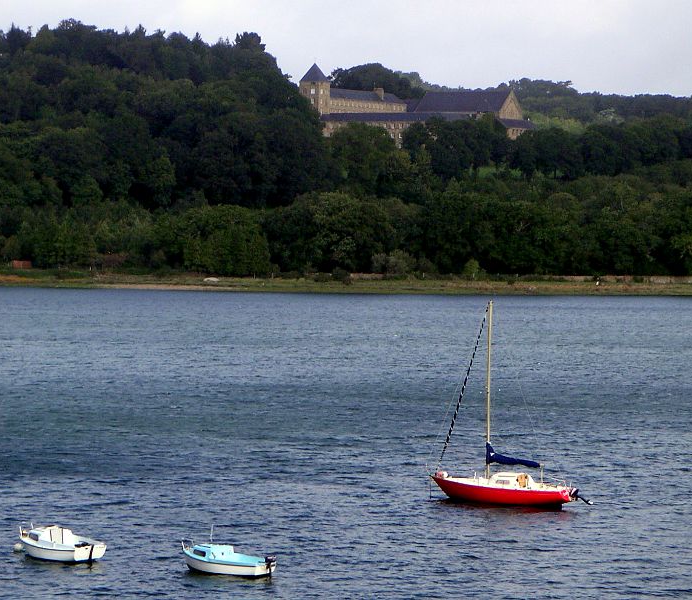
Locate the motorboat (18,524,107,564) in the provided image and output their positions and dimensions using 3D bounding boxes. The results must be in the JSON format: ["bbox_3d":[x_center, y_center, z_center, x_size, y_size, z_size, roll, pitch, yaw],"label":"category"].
[{"bbox_3d":[-11.569,9.951,94.316,1.750,1.300,4.200,-1,2,-43],"label":"motorboat"}]

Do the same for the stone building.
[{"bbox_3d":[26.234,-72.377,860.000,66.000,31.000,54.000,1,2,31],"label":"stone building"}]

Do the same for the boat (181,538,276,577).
[{"bbox_3d":[-4.612,10.123,90.737,4.200,1.200,1.650,1,2,35],"label":"boat"}]

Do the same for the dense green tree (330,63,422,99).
[{"bbox_3d":[12.676,-85.914,930.000,38.000,20.000,26.000,0,1,0],"label":"dense green tree"}]

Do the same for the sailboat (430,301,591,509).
[{"bbox_3d":[8.270,5.117,115.786,8.300,10.250,2.450,1,2,23],"label":"sailboat"}]

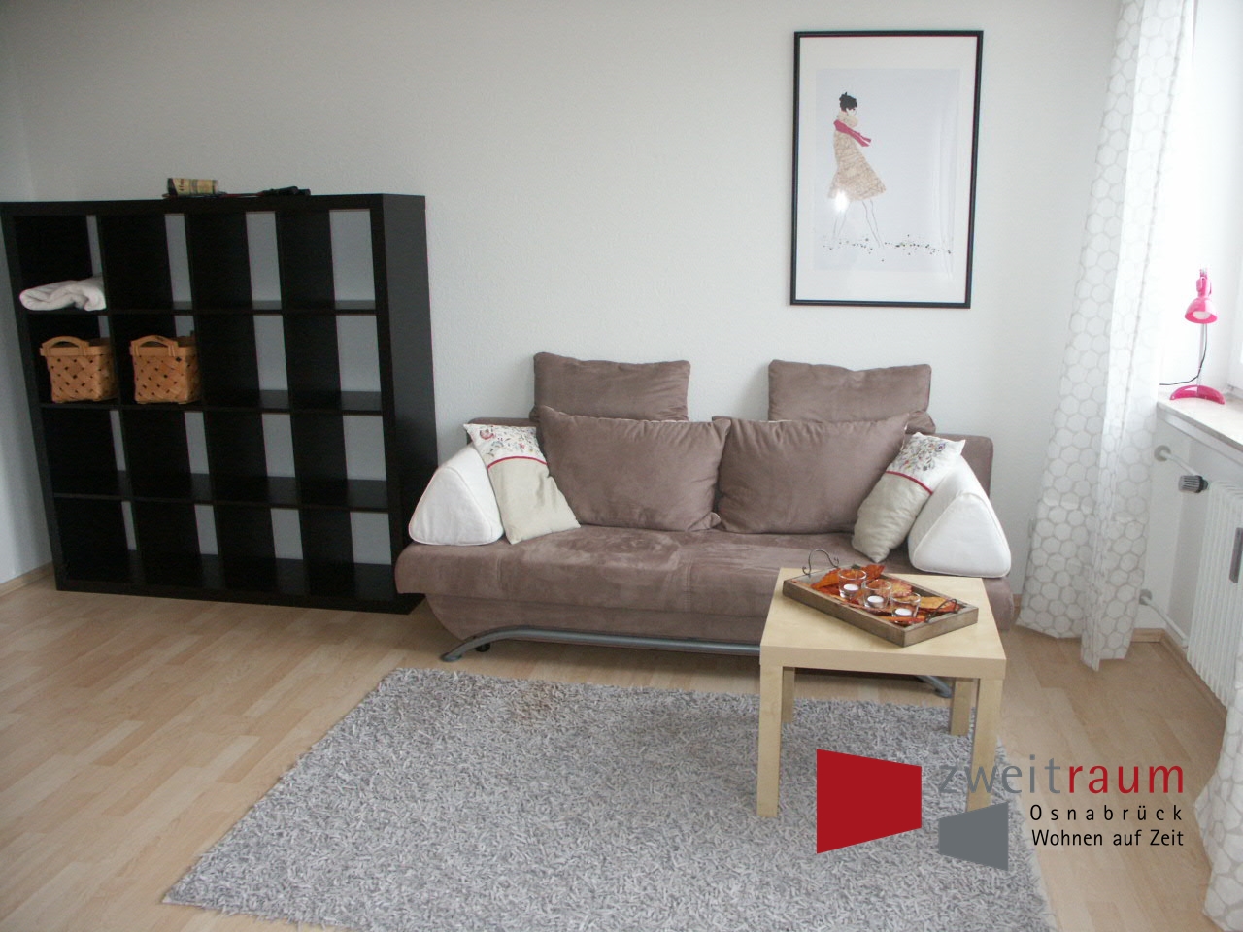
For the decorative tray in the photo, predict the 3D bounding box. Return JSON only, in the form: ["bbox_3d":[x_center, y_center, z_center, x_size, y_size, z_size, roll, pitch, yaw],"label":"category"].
[{"bbox_3d":[0.650,0.318,2.552,0.262,0.095,0.420,-9,16,-31],"label":"decorative tray"}]

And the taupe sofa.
[{"bbox_3d":[0.274,0.150,3.381,1.920,0.940,0.870,2,14,11],"label":"taupe sofa"}]

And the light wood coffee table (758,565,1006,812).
[{"bbox_3d":[0.656,0.583,2.605,0.550,0.450,0.550,2,14,12],"label":"light wood coffee table"}]

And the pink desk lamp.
[{"bbox_3d":[1.663,-0.369,2.866,0.160,0.395,0.170,7,15,30],"label":"pink desk lamp"}]

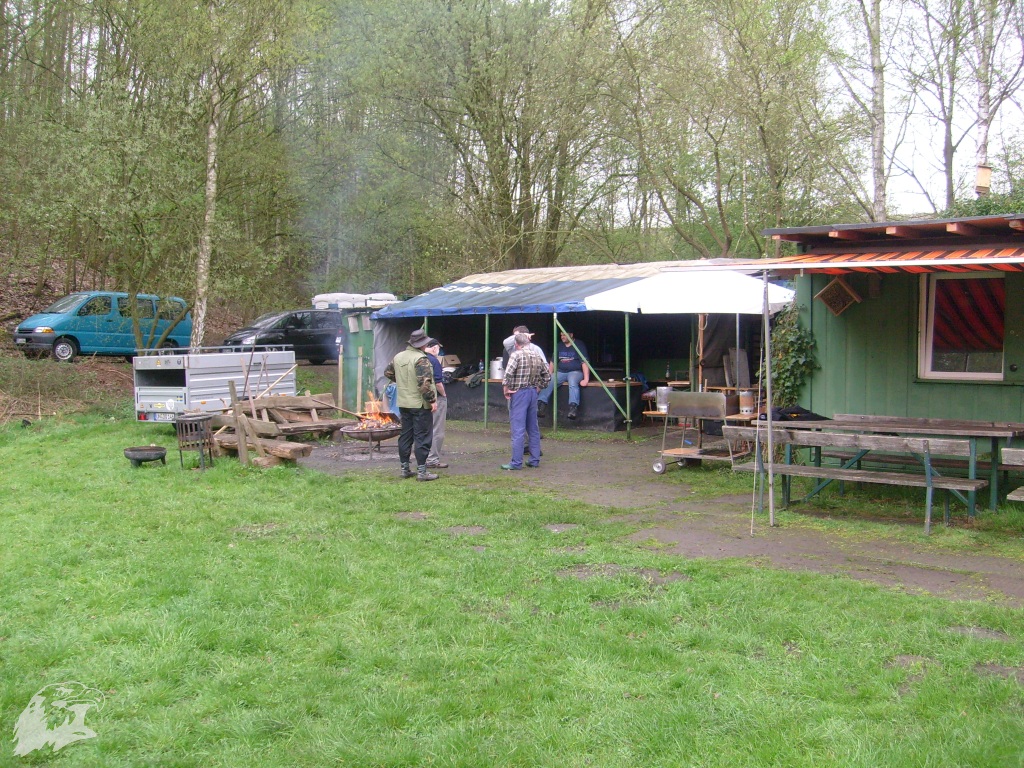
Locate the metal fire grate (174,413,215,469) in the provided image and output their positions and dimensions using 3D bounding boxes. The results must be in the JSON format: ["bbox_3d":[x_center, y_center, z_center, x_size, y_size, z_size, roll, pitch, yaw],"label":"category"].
[{"bbox_3d":[-4.104,0.740,13.403,0.460,0.690,0.460,0,3,0],"label":"metal fire grate"}]

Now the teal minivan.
[{"bbox_3d":[-11.648,-1.612,29.586,1.800,1.970,4.720,3,3,44],"label":"teal minivan"}]

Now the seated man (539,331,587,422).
[{"bbox_3d":[0.894,-0.134,17.300,0.660,1.470,0.740,1,3,27],"label":"seated man"}]

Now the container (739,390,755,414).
[{"bbox_3d":[3.025,0.243,13.329,0.185,0.290,0.185,0,3,0],"label":"container"}]

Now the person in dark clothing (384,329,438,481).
[{"bbox_3d":[-1.206,0.243,12.427,0.600,1.780,0.420,3,4,43],"label":"person in dark clothing"}]

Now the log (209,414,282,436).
[{"bbox_3d":[-3.475,0.533,13.450,1.760,0.160,0.060,3,11,44],"label":"log"}]

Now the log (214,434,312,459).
[{"bbox_3d":[-3.420,0.843,13.955,2.100,0.170,0.340,3,4,44],"label":"log"}]

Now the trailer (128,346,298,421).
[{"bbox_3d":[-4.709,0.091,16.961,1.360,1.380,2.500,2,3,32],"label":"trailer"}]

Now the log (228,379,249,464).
[{"bbox_3d":[-3.553,0.520,13.450,0.110,1.140,0.100,3,13,44],"label":"log"}]

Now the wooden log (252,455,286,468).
[{"bbox_3d":[-3.190,1.000,13.812,0.180,0.160,0.520,3,4,44],"label":"wooden log"}]

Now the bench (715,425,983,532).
[{"bbox_3d":[3.145,0.852,9.646,2.280,0.840,0.630,2,4,39],"label":"bench"}]

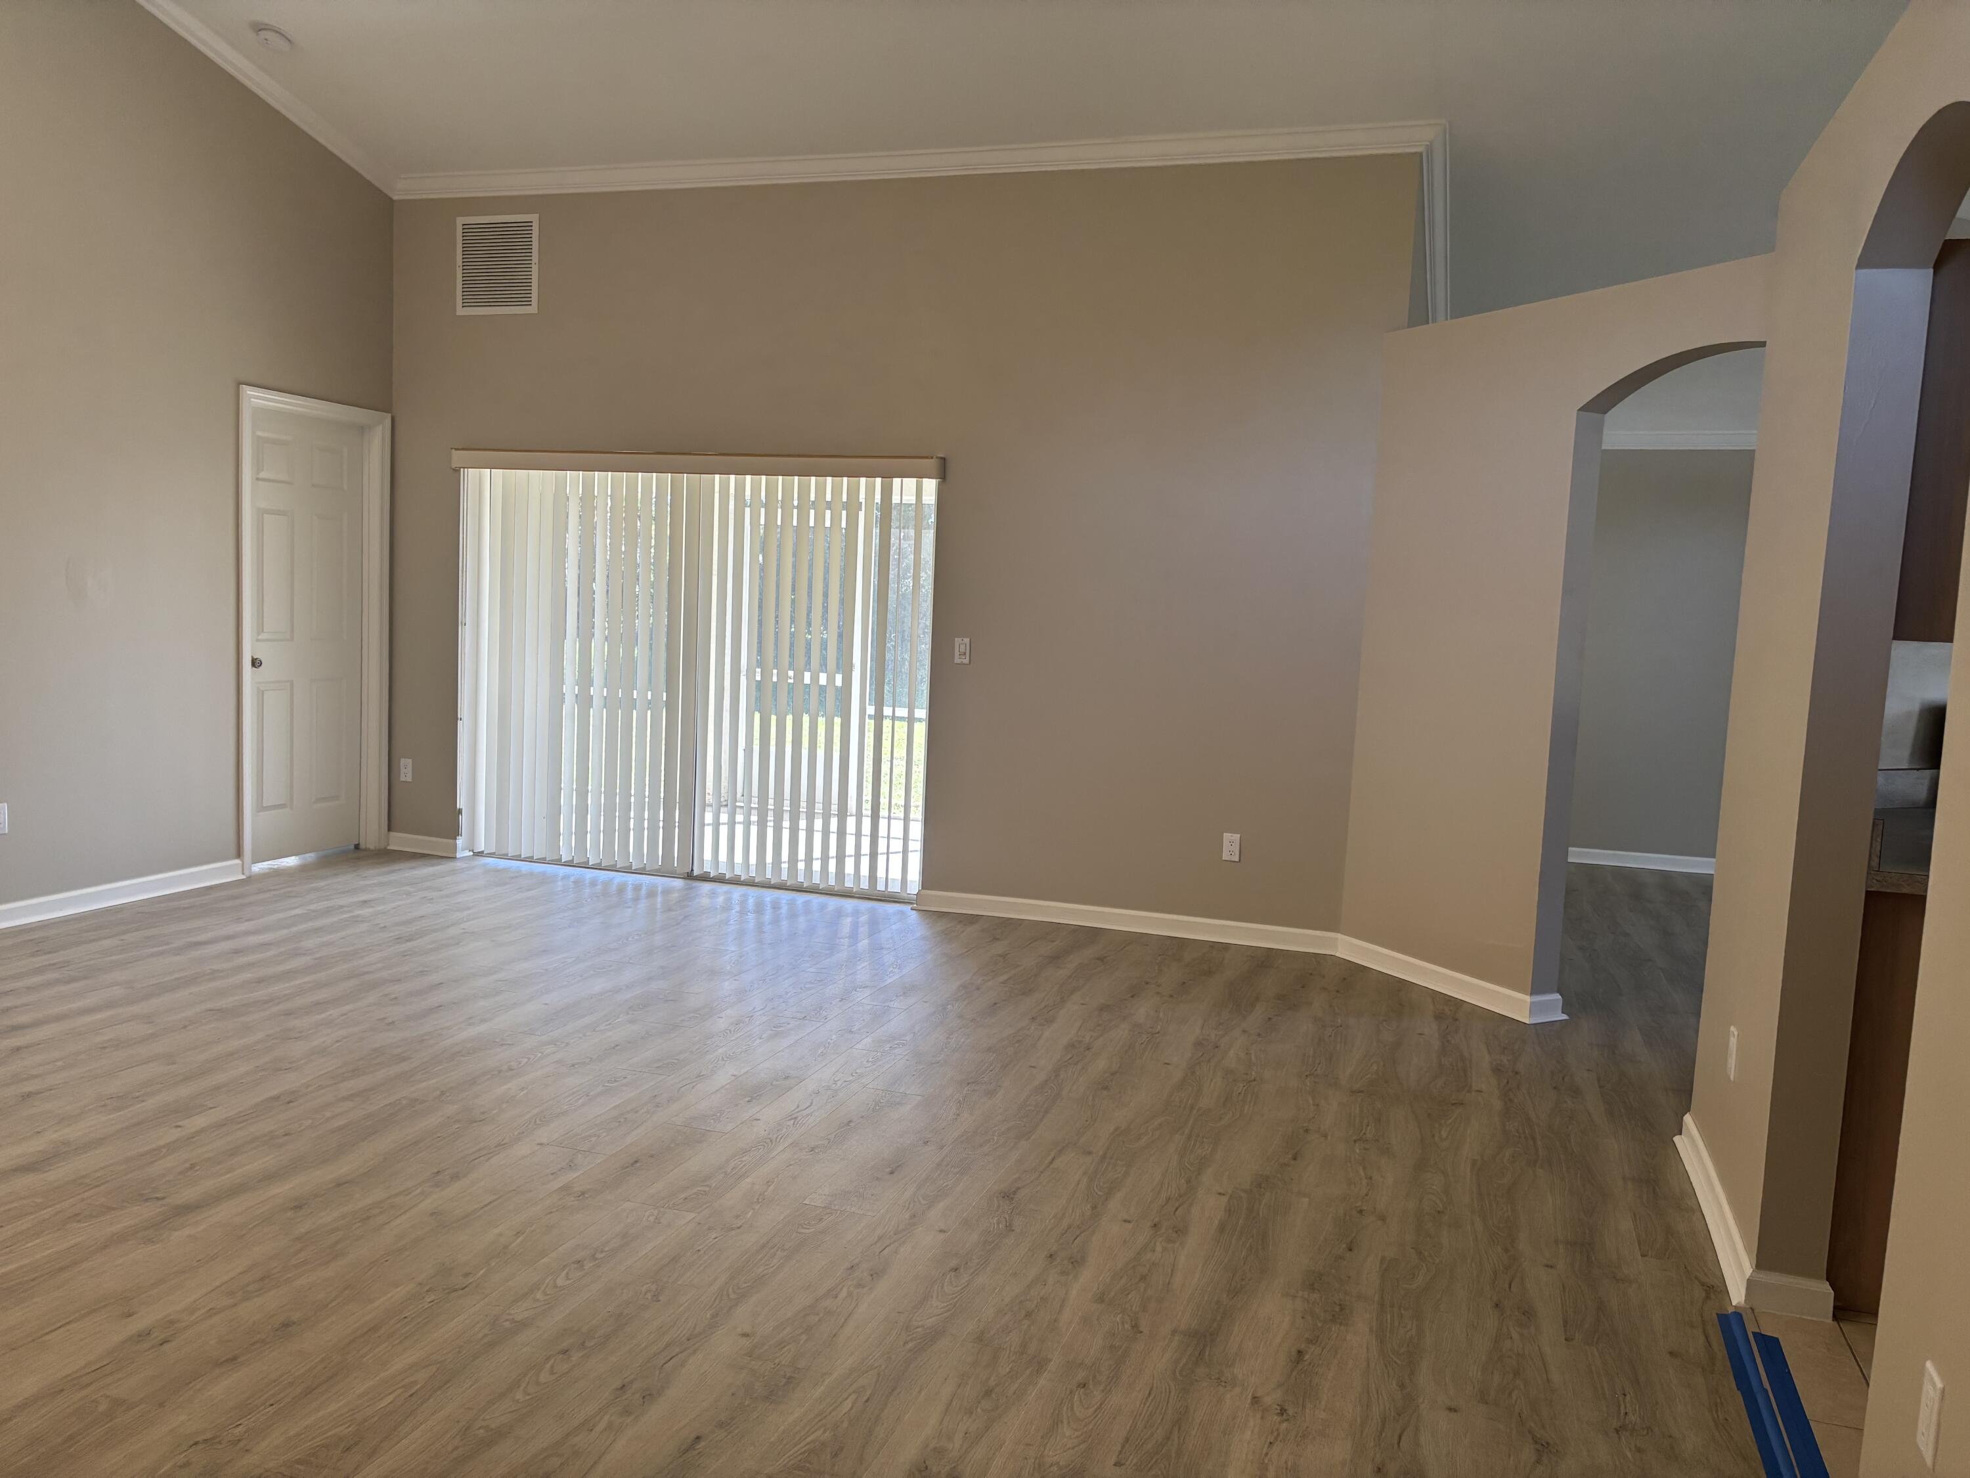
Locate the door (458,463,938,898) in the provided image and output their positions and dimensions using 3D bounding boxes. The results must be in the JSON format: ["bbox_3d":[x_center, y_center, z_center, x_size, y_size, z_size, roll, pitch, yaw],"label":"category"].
[{"bbox_3d":[-1.341,-0.300,6.862,2.410,1.930,0.120,4,6,17],"label":"door"}]

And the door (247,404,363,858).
[{"bbox_3d":[-3.212,-0.473,6.928,0.040,2.030,0.810,4,6,17],"label":"door"}]

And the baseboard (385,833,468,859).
[{"bbox_3d":[-2.760,0.523,7.281,0.430,0.082,0.025,4,6,17],"label":"baseboard"}]

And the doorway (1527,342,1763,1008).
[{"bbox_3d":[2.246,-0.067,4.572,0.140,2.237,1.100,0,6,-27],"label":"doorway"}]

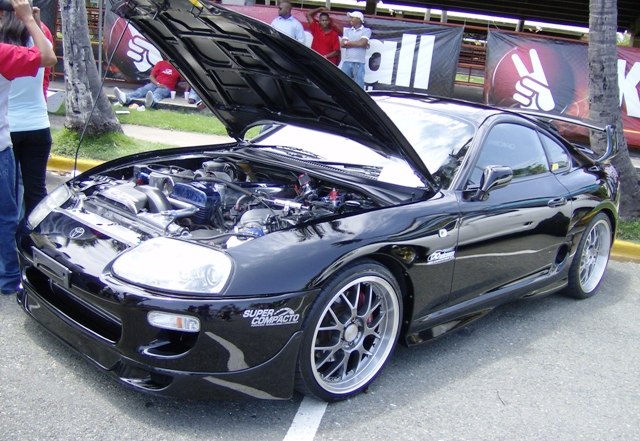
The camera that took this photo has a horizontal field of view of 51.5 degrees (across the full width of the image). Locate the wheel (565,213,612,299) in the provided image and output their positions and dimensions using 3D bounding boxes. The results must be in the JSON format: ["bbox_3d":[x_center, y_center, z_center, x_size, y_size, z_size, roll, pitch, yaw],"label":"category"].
[{"bbox_3d":[1.830,0.233,4.688,0.240,0.630,0.630,14,15,42],"label":"wheel"}]

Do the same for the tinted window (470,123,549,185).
[{"bbox_3d":[1.038,-0.376,3.696,0.930,0.330,0.070,-7,-7,-46],"label":"tinted window"}]

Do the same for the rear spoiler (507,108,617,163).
[{"bbox_3d":[1.648,-0.730,5.272,1.330,0.270,0.420,19,18,41],"label":"rear spoiler"}]

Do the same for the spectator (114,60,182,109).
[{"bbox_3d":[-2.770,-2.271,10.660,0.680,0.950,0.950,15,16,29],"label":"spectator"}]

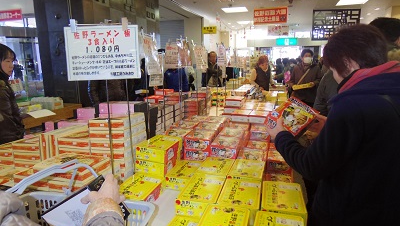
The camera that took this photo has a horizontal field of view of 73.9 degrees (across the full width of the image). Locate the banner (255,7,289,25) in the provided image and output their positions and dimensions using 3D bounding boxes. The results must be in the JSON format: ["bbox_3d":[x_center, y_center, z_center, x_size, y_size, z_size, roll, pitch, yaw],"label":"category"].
[{"bbox_3d":[1.506,-2.040,5.600,0.680,0.315,0.020,0,11,15],"label":"banner"}]

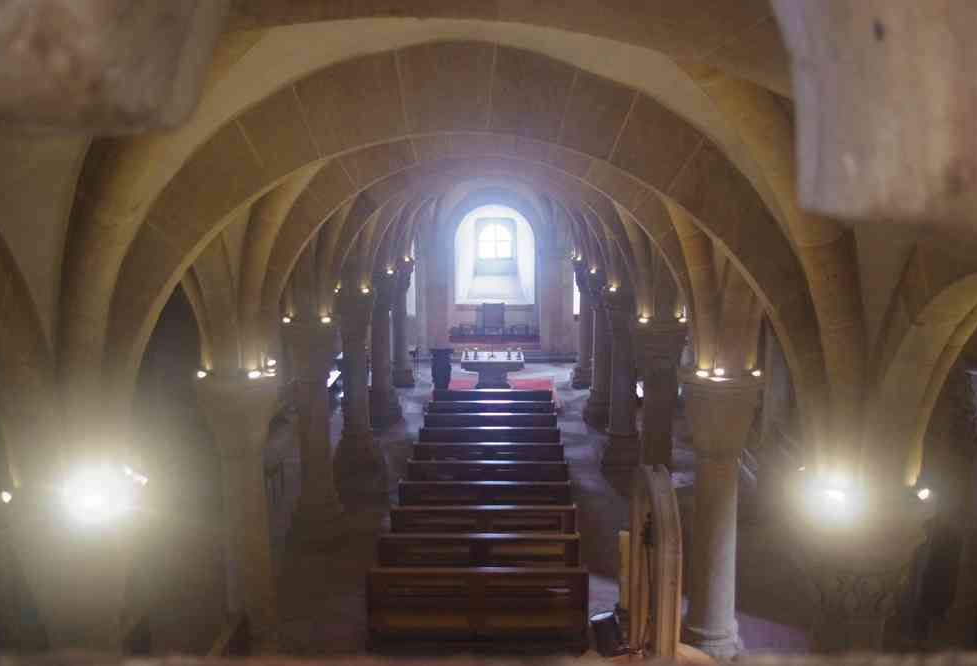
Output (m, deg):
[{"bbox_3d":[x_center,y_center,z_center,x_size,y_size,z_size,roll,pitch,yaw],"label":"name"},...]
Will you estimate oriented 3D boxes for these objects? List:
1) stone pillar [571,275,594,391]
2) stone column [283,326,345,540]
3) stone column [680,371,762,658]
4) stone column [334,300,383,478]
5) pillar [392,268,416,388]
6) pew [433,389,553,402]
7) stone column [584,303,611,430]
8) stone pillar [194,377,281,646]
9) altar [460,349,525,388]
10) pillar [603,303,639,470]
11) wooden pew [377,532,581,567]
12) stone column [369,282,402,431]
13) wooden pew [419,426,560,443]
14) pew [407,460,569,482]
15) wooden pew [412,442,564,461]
[{"bbox_3d":[2.353,-0.237,21.108,0.620,3.279,0.620,0,10,1],"label":"stone pillar"},{"bbox_3d":[-2.459,1.459,11.501,0.760,3.280,0.760,0,10,1],"label":"stone column"},{"bbox_3d":[2.269,1.996,8.247,0.750,3.280,0.750,0,10,1],"label":"stone column"},{"bbox_3d":[-2.320,0.901,14.630,0.800,3.280,0.800,0,10,1],"label":"stone column"},{"bbox_3d":[-2.174,-0.218,21.177,0.630,3.279,0.630,0,10,1],"label":"pillar"},{"bbox_3d":[0.093,1.597,17.049,2.400,1.000,0.580,0,10,1],"label":"pew"},{"bbox_3d":[2.454,0.439,17.662,0.780,3.050,0.780,0,10,1],"label":"stone column"},{"bbox_3d":[-2.344,1.968,8.449,0.790,3.279,0.790,0,10,1],"label":"stone pillar"},{"bbox_3d":[0.126,0.995,20.992,1.548,0.920,1.150,0,10,1],"label":"altar"},{"bbox_3d":[2.268,0.856,14.744,0.700,3.279,0.700,0,10,1],"label":"pillar"},{"bbox_3d":[-0.089,2.847,10.209,2.411,0.920,0.600,0,10,2],"label":"wooden pew"},{"bbox_3d":[-2.216,0.326,18.010,0.700,3.279,0.700,0,10,1],"label":"stone column"},{"bbox_3d":[0.031,2.077,14.692,2.411,0.920,0.600,0,10,2],"label":"wooden pew"},{"bbox_3d":[-0.017,2.385,12.899,2.411,0.920,0.600,0,10,2],"label":"pew"},{"bbox_3d":[0.008,2.213,13.585,2.400,1.000,0.580,0,10,1],"label":"wooden pew"}]

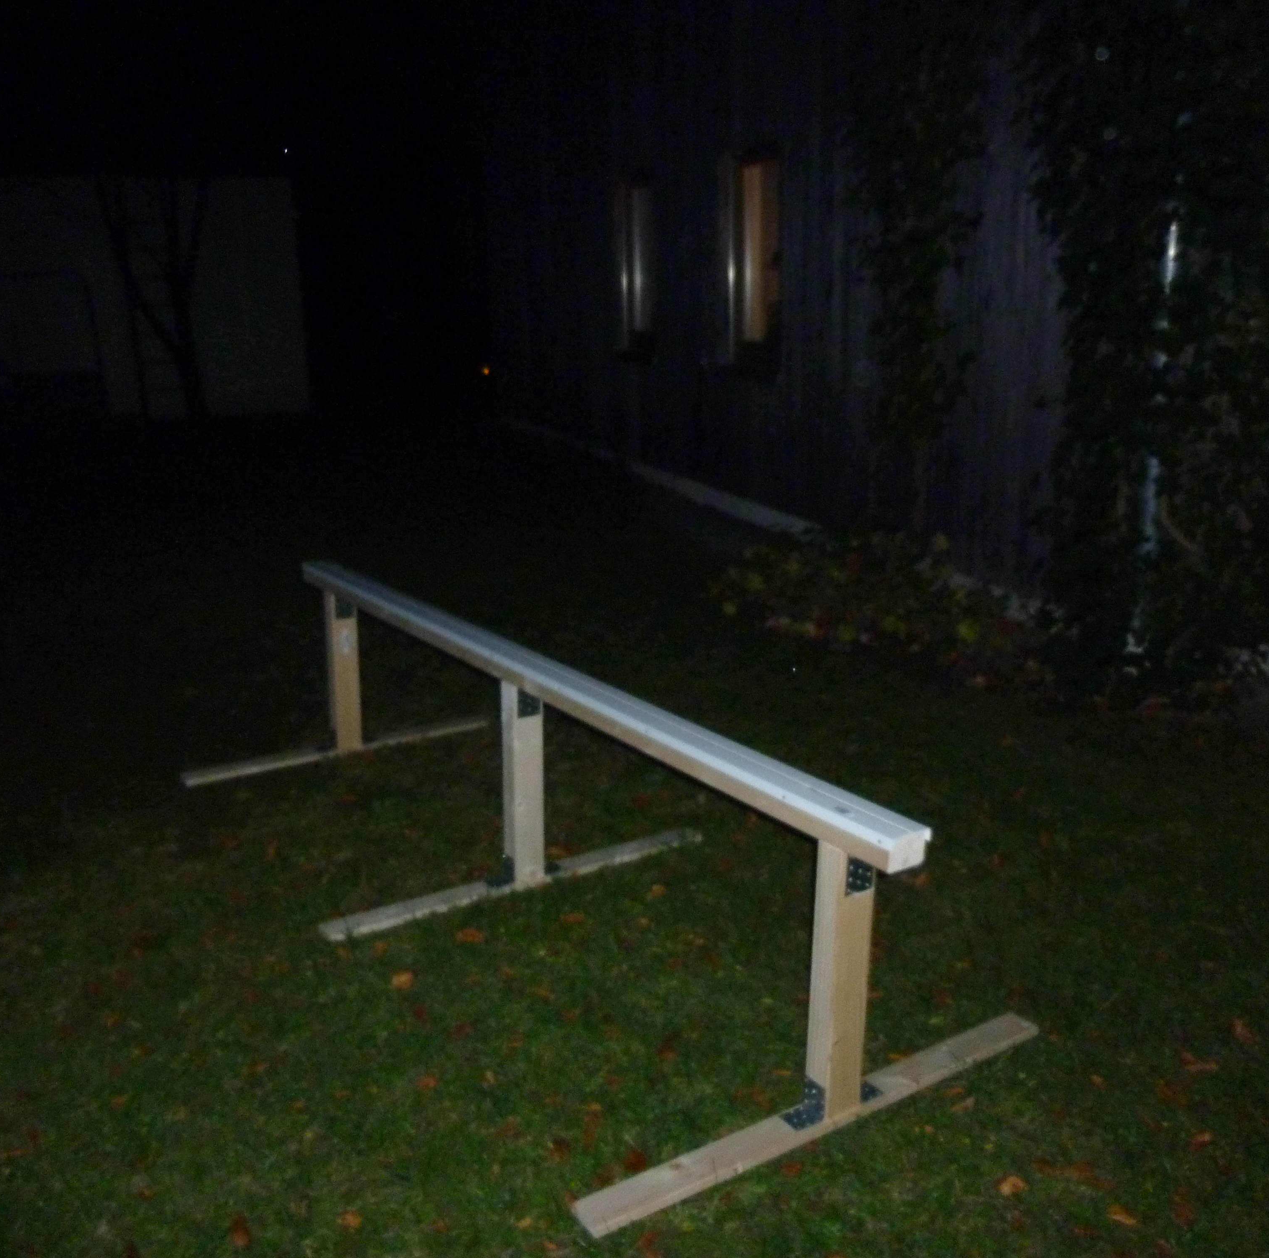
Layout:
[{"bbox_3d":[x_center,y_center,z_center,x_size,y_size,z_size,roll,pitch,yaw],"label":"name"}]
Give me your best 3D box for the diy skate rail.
[{"bbox_3d":[-0.316,0.332,3.016,1.042,0.581,2.635,-8,16,-34],"label":"diy skate rail"}]

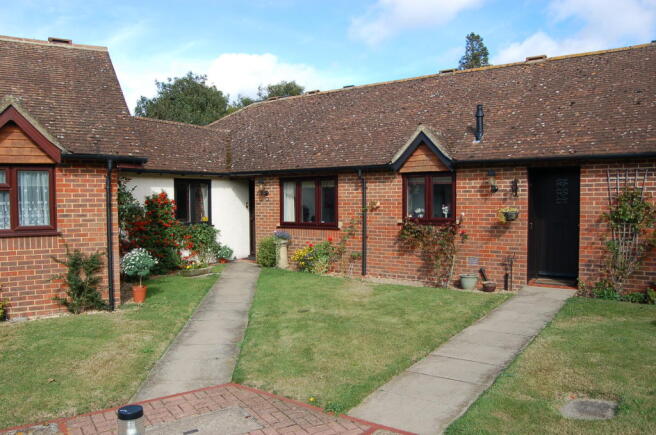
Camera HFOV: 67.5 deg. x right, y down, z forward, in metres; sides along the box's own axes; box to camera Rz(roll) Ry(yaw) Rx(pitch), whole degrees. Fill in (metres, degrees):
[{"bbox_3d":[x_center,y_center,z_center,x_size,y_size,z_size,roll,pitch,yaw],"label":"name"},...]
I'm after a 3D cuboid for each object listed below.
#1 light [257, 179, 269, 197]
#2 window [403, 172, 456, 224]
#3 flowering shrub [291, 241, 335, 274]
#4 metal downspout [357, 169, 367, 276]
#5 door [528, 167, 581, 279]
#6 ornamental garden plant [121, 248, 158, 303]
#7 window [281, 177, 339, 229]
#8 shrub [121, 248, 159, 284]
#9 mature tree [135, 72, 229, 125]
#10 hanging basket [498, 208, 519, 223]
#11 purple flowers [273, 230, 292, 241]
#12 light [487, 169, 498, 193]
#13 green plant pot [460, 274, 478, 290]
[{"bbox_3d":[-1.632,-0.757,12.390,0.160,0.440,0.250,1,3,33],"label":"light"},{"bbox_3d":[2.080,-0.380,10.160,1.180,1.070,0.100,1,3,33],"label":"window"},{"bbox_3d":[-0.342,0.900,11.386,1.050,0.720,0.600,1,3,33],"label":"flowering shrub"},{"bbox_3d":[0.751,0.110,10.847,0.085,2.360,0.260,1,3,32],"label":"metal downspout"},{"bbox_3d":[4.105,0.105,8.945,0.870,2.050,0.100,1,3,33],"label":"door"},{"bbox_3d":[-3.304,1.034,8.579,0.600,0.880,0.600,1,3,32],"label":"ornamental garden plant"},{"bbox_3d":[-0.448,-0.354,11.762,1.630,1.210,0.120,1,3,32],"label":"window"},{"bbox_3d":[-3.305,0.879,8.572,0.600,0.570,0.600,1,3,32],"label":"shrub"},{"bbox_3d":[-9.958,-4.762,34.203,7.200,10.560,7.200,1,3,33],"label":"mature tree"},{"bbox_3d":[3.391,-0.032,9.177,0.360,0.240,0.260,1,3,32],"label":"hanging basket"},{"bbox_3d":[-1.092,0.435,11.864,0.460,0.240,0.430,0,1,0],"label":"purple flowers"},{"bbox_3d":[3.126,-0.688,9.280,0.160,0.450,0.250,1,3,33],"label":"light"},{"bbox_3d":[2.743,1.260,9.521,0.345,0.280,0.345,-1,2,0],"label":"green plant pot"}]

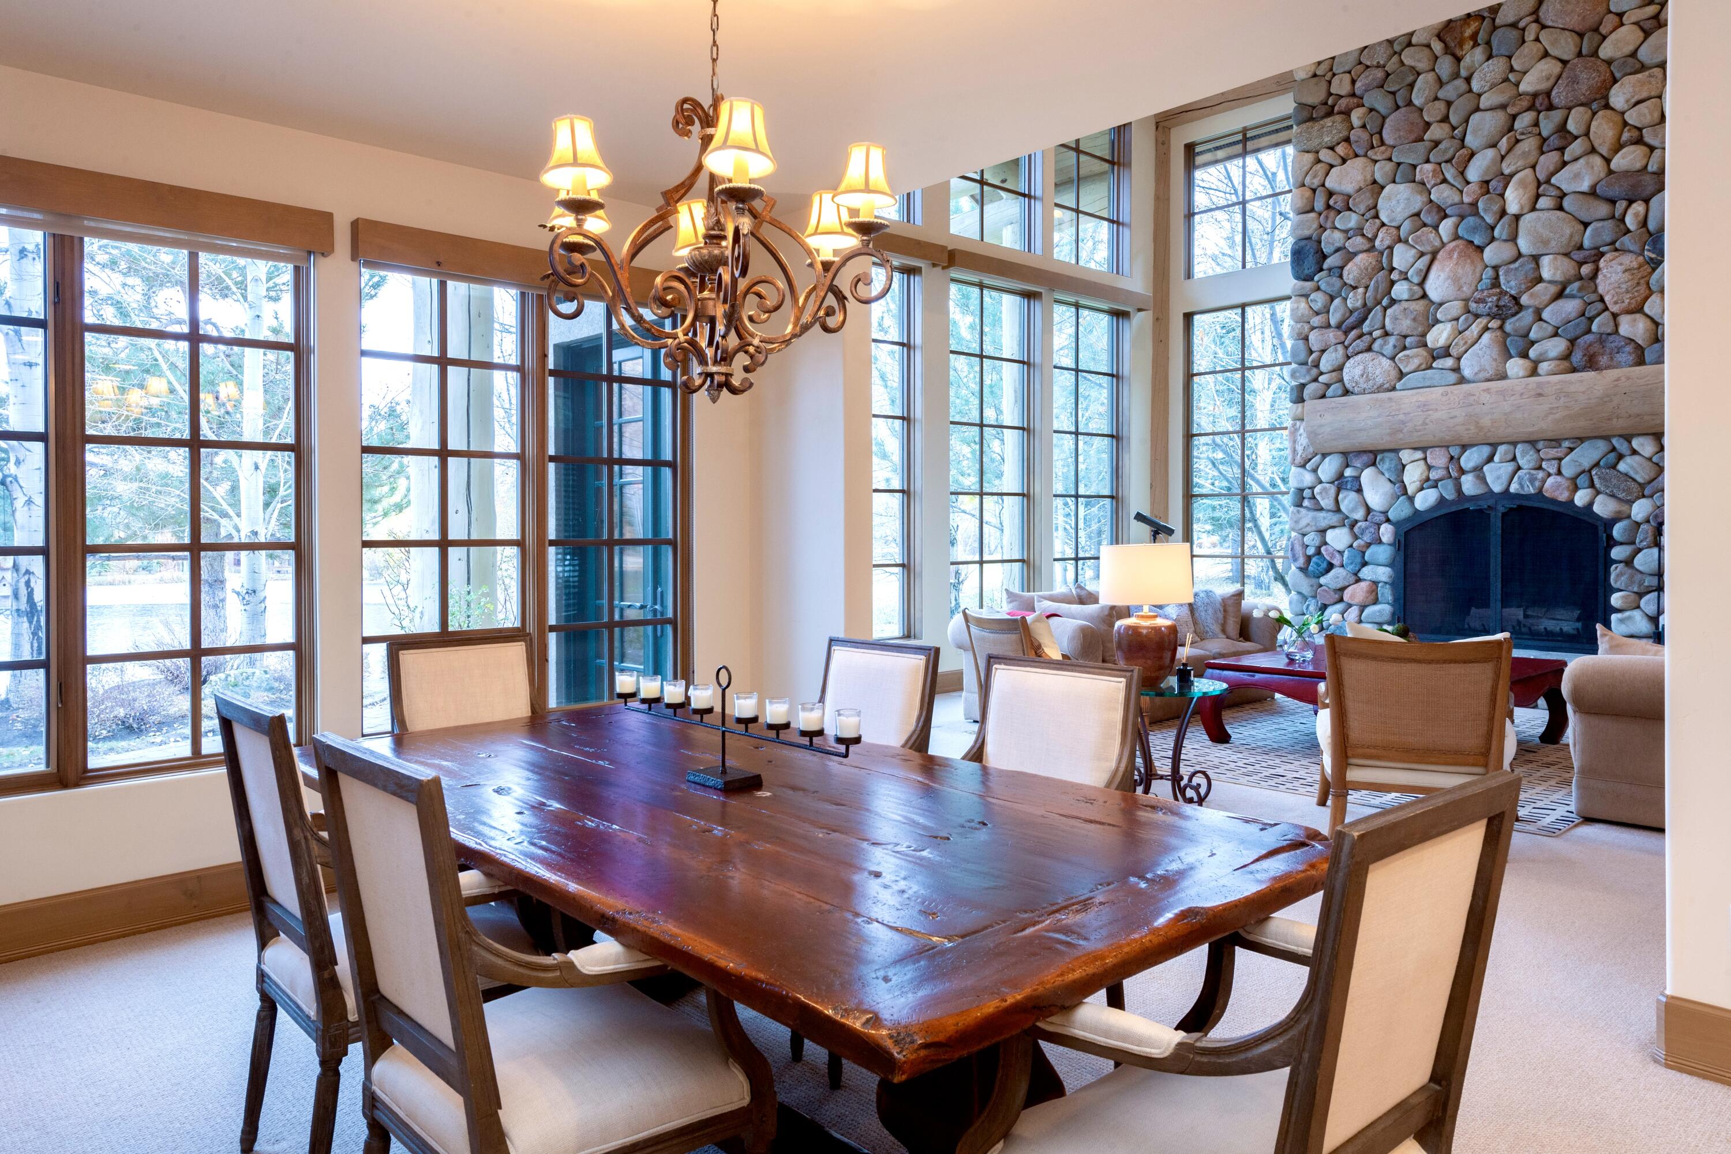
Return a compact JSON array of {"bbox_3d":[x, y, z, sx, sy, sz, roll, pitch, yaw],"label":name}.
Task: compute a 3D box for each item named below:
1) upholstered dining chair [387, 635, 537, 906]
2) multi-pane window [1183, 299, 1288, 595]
[{"bbox_3d":[-1.045,0.694,3.324,0.576,0.992,0.595,-2,3,-42],"label":"upholstered dining chair"},{"bbox_3d":[3.550,-1.082,10.893,0.129,2.938,1.191,-2,3,-42],"label":"multi-pane window"}]

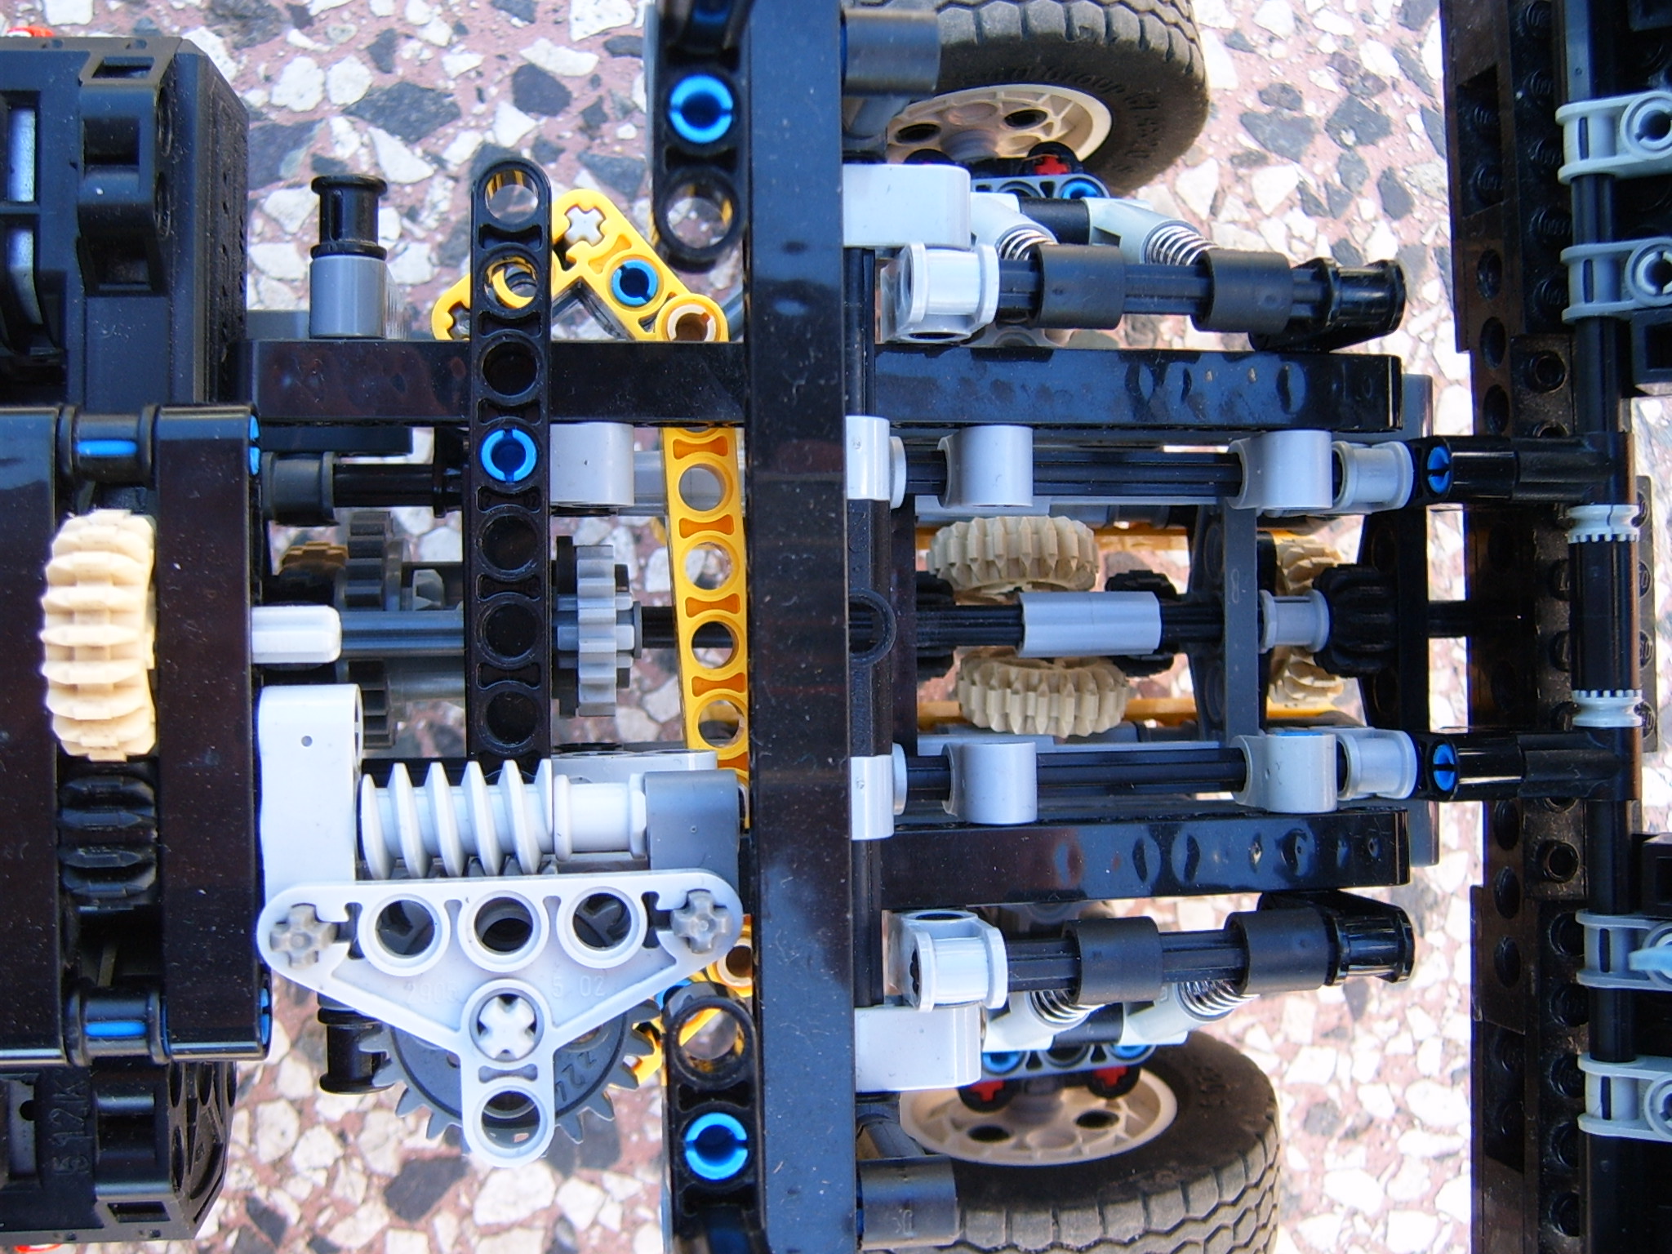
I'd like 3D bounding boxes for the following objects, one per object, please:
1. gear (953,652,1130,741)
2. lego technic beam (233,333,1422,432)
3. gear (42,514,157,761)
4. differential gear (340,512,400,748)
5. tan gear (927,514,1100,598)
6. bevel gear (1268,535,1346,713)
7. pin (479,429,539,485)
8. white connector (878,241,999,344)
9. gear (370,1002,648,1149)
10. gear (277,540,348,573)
[{"bbox_3d":[0.026,0.008,0.232,0.022,0.022,0.008,-1,97,-10],"label":"gear"},{"bbox_3d":[0.002,-0.024,0.186,0.119,0.008,0.008,-1,90,-10],"label":"lego technic beam"},{"bbox_3d":[-0.062,0.001,0.157,0.008,0.022,0.022,-1,90,-10],"label":"gear"},{"bbox_3d":[-0.050,0.000,0.198,0.006,0.025,0.025,-1,90,-10],"label":"differential gear"},{"bbox_3d":[0.022,-0.009,0.232,0.022,0.022,0.008,1,83,-10],"label":"tan gear"},{"bbox_3d":[0.060,-0.001,0.236,0.008,0.022,0.022,-1,90,-10],"label":"bevel gear"},{"bbox_3d":[-0.032,-0.016,0.180,0.006,0.024,0.006,-1,90,-10],"label":"pin"},{"bbox_3d":[0.010,-0.031,0.168,0.008,0.015,0.008,-1,90,-10],"label":"white connector"},{"bbox_3d":[-0.028,0.032,0.155,0.026,0.007,0.026,-1,90,-10],"label":"gear"},{"bbox_3d":[-0.061,0.001,0.215,0.008,0.022,0.022,-1,90,-10],"label":"gear"}]

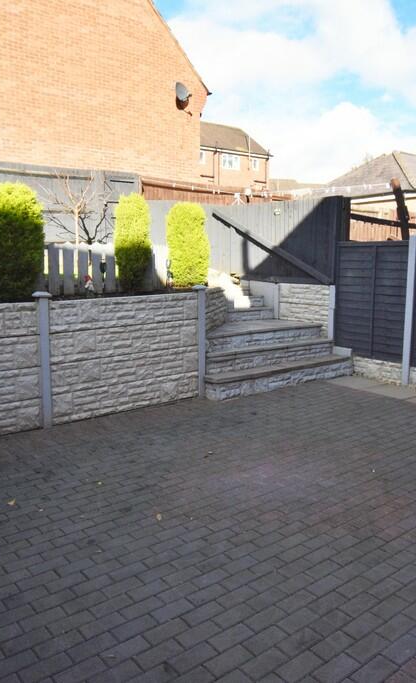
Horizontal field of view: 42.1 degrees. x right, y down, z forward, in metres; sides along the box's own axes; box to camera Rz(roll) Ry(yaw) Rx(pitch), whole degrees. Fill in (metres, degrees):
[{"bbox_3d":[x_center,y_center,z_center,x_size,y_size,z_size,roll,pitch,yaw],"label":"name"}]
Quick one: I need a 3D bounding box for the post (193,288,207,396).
[{"bbox_3d":[-0.081,0.003,6.203,0.130,1.300,0.130,-6,10,-36],"label":"post"}]

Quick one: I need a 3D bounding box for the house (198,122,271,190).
[{"bbox_3d":[-1.781,-14.068,44.565,11.000,7.800,7.400,-6,10,-36],"label":"house"}]

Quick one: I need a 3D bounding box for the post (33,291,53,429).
[{"bbox_3d":[-1.584,0.182,5.205,0.140,1.325,0.130,-6,11,-38],"label":"post"}]

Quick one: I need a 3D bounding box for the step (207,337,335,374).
[{"bbox_3d":[0.848,0.171,7.314,2.200,0.232,0.280,-6,10,-37],"label":"step"}]

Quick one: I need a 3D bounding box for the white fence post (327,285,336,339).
[{"bbox_3d":[1.760,-0.417,7.755,0.100,0.770,0.100,-6,10,-36],"label":"white fence post"}]

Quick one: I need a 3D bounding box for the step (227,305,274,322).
[{"bbox_3d":[0.591,-0.422,8.650,1.000,0.180,0.320,-6,10,-37],"label":"step"}]

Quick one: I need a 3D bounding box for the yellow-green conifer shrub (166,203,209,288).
[{"bbox_3d":[-0.263,-1.162,6.563,0.530,1.020,0.530,0,8,0],"label":"yellow-green conifer shrub"}]

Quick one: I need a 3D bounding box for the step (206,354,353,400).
[{"bbox_3d":[0.973,0.446,7.132,2.460,0.260,0.350,-6,10,-37],"label":"step"}]

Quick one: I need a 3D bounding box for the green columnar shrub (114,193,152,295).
[{"bbox_3d":[-0.878,-1.147,6.378,0.410,1.160,0.410,0,8,0],"label":"green columnar shrub"}]

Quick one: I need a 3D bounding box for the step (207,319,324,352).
[{"bbox_3d":[0.536,-0.107,7.635,2.100,0.205,1.050,-6,10,-36],"label":"step"}]

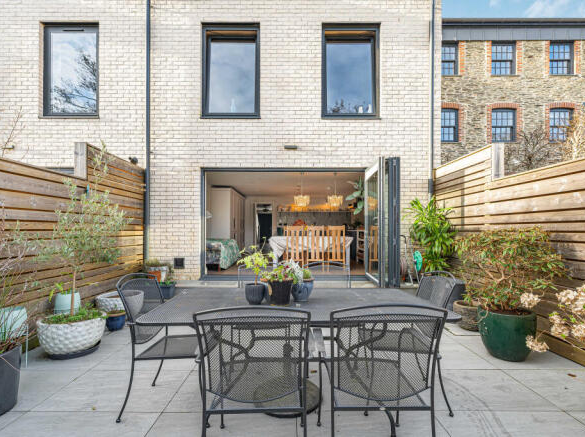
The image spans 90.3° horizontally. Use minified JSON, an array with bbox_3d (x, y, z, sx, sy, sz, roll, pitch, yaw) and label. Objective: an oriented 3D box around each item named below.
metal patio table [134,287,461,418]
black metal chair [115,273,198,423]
[{"bbox_3d":[0.045,0.939,2.018,1.800,0.720,0.950,0,-3,-2],"label":"metal patio table"},{"bbox_3d":[-0.815,0.847,2.093,0.630,0.910,0.560,0,-3,0],"label":"black metal chair"}]

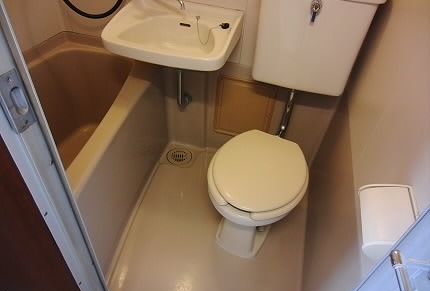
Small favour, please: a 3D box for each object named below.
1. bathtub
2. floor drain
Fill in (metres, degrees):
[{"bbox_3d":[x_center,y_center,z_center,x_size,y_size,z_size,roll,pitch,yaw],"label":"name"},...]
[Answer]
[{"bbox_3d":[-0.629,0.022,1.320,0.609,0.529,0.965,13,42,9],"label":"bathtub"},{"bbox_3d":[-0.206,0.066,1.722,0.140,0.014,0.140,3,41,-3],"label":"floor drain"}]

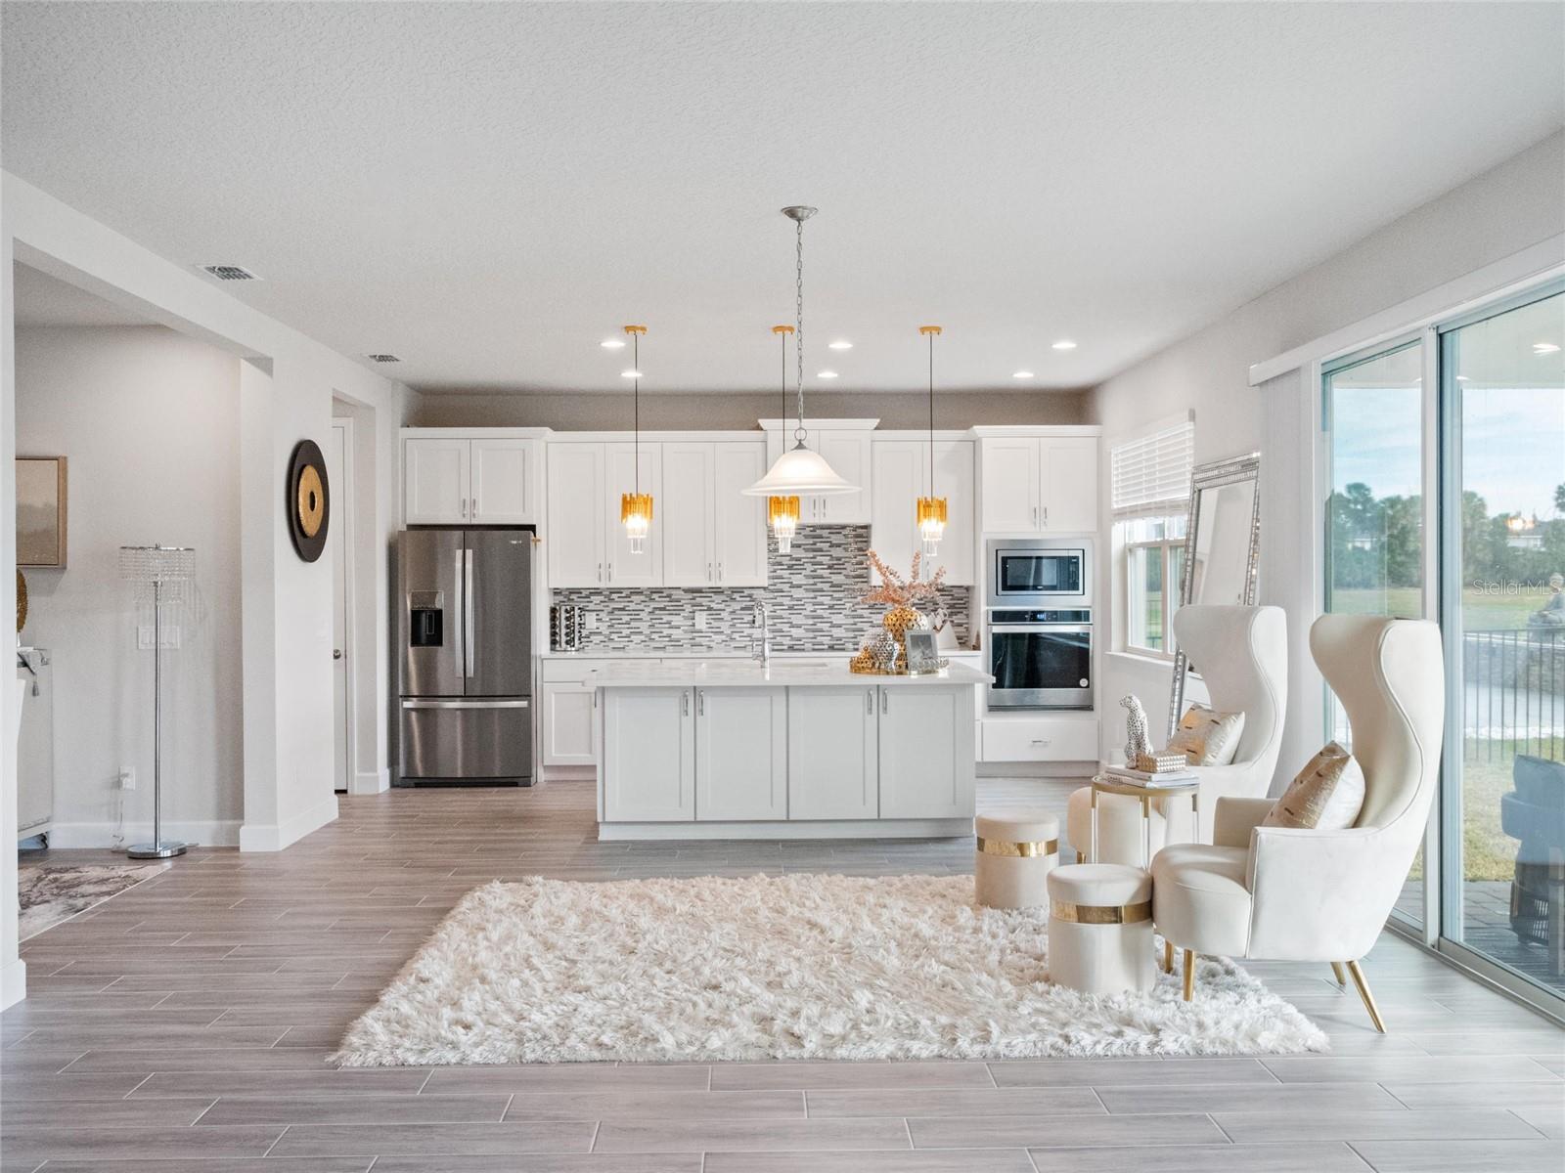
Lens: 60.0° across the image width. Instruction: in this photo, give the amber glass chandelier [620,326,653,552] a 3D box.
[{"bbox_3d":[-0.813,-0.813,7.577,0.181,1.258,0.181,0,0,-1],"label":"amber glass chandelier"}]

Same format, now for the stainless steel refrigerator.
[{"bbox_3d":[-2.188,0.503,9.734,0.910,1.780,0.860,0,0,-1],"label":"stainless steel refrigerator"}]

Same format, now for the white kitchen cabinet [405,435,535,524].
[{"bbox_3d":[-2.206,-0.751,9.886,0.940,0.626,0.620,0,0,-1],"label":"white kitchen cabinet"}]

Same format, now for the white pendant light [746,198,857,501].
[{"bbox_3d":[0.070,-0.888,5.158,0.455,1.083,0.455,0,0,-1],"label":"white pendant light"}]

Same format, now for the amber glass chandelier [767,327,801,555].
[{"bbox_3d":[0.011,-0.815,7.598,0.184,1.261,0.184,0,0,-1],"label":"amber glass chandelier"}]

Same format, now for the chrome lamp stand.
[{"bbox_3d":[-3.306,0.597,7.168,0.400,1.633,0.400,0,0,-1],"label":"chrome lamp stand"}]

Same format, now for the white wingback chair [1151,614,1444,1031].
[{"bbox_3d":[1.718,0.759,4.577,0.890,1.315,0.700,0,0,7],"label":"white wingback chair"}]

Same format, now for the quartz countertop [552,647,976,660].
[{"bbox_3d":[-0.145,0.483,9.943,3.130,0.037,0.620,0,0,-1],"label":"quartz countertop"}]

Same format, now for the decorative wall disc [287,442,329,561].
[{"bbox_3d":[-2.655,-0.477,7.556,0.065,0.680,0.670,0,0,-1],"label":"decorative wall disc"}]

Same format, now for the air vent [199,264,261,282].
[{"bbox_3d":[-2.515,-1.418,6.180,0.205,0.020,0.300,0,0,-1],"label":"air vent"}]

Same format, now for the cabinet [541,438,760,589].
[{"bbox_3d":[-0.902,-0.532,10.038,1.600,1.075,0.360,0,0,-1],"label":"cabinet"}]

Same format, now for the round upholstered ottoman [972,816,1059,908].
[{"bbox_3d":[1.020,1.198,5.883,0.359,0.393,0.359,0,0,0],"label":"round upholstered ottoman"}]

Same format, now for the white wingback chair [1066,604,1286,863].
[{"bbox_3d":[1.726,0.748,5.948,0.890,1.315,0.700,0,0,-10],"label":"white wingback chair"}]

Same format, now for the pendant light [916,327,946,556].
[{"bbox_3d":[0.840,-0.805,7.628,0.181,1.288,0.181,0,0,-1],"label":"pendant light"}]

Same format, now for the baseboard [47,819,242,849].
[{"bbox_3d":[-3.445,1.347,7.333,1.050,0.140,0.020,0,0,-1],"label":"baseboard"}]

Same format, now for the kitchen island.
[{"bbox_3d":[0.030,0.941,7.930,2.170,0.914,1.400,0,0,-1],"label":"kitchen island"}]

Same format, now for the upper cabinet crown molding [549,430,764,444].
[{"bbox_3d":[-0.901,-1.081,9.874,1.600,0.085,0.090,0,0,-1],"label":"upper cabinet crown molding"}]

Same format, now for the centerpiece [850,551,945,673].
[{"bbox_3d":[0.649,0.141,7.619,0.538,0.681,0.400,0,0,-1],"label":"centerpiece"}]

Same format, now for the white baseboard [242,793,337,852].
[{"bbox_3d":[-2.789,1.342,7.725,0.210,0.133,1.032,0,0,-1],"label":"white baseboard"}]

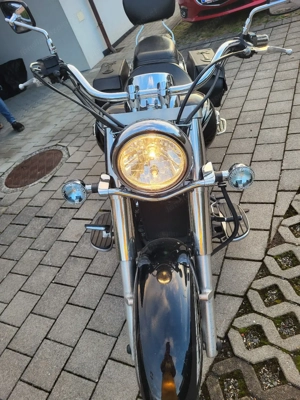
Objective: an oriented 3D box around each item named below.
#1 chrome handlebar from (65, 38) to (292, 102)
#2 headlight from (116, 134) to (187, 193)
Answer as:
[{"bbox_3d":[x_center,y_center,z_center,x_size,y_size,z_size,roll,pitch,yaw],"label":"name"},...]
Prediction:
[{"bbox_3d":[0.027,-0.453,1.000,0.800,0.130,0.235,-5,40,4],"label":"chrome handlebar"},{"bbox_3d":[0.007,-0.135,0.875,0.200,0.200,0.110,-5,40,4],"label":"headlight"}]

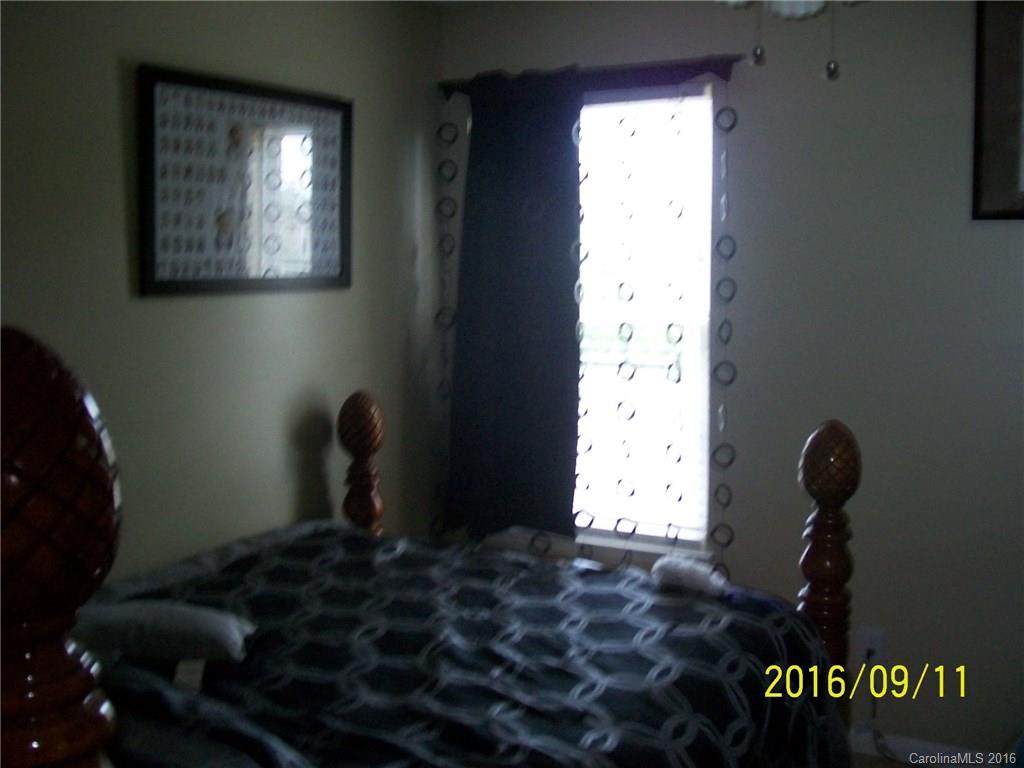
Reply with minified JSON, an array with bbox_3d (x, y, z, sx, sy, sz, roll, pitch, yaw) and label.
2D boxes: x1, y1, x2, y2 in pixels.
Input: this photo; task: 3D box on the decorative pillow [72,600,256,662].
[{"bbox_3d":[-0.640,0.430,1.860,0.400,0.120,0.260,1,3,14],"label":"decorative pillow"}]

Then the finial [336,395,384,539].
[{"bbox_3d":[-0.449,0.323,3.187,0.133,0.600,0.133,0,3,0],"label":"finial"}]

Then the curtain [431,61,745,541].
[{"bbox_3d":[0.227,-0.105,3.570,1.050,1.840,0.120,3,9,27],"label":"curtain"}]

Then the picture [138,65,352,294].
[{"bbox_3d":[-0.774,-0.590,3.239,0.030,0.612,0.845,7,8,33],"label":"picture"}]

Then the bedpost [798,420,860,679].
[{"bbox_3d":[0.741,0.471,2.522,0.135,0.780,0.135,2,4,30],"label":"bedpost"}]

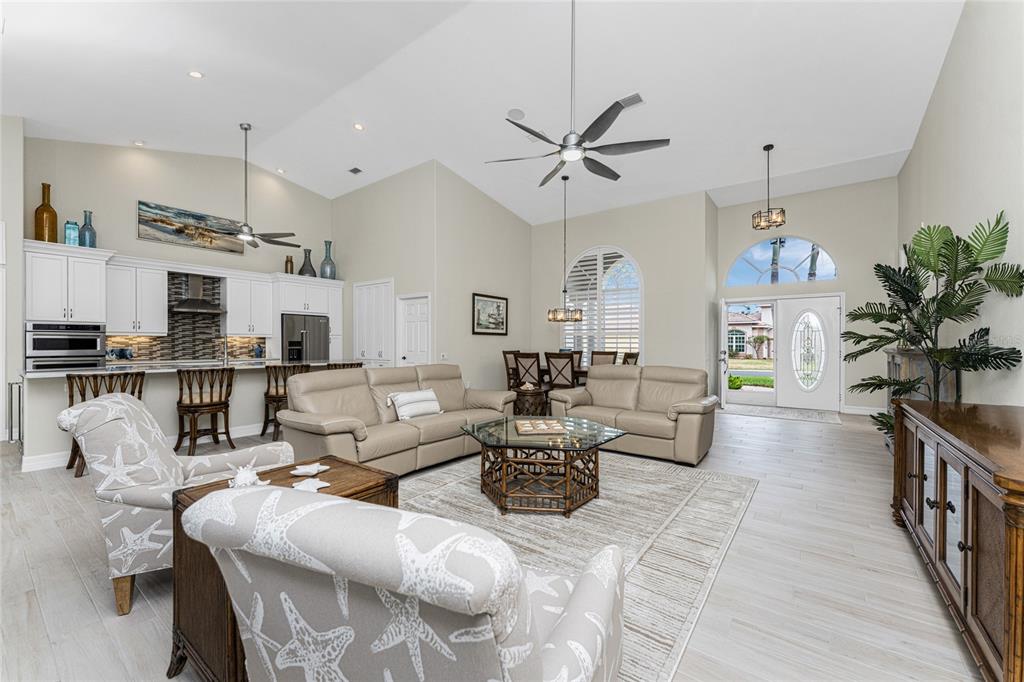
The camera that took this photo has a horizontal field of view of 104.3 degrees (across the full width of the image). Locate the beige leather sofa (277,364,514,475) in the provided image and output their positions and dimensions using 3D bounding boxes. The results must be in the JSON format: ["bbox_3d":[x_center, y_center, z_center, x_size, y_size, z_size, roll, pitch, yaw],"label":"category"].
[{"bbox_3d":[-1.076,0.786,4.352,0.980,0.930,2.400,0,0,40],"label":"beige leather sofa"}]

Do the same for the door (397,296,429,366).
[{"bbox_3d":[-1.794,0.215,7.360,0.800,2.050,0.070,0,0,37],"label":"door"}]

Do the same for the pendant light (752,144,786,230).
[{"bbox_3d":[3.804,-2.281,5.892,0.420,1.220,0.420,0,0,37],"label":"pendant light"}]

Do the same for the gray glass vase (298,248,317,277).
[{"bbox_3d":[-4.106,-1.567,8.000,0.360,0.575,0.360,0,0,37],"label":"gray glass vase"}]

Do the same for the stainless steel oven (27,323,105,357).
[{"bbox_3d":[-6.335,0.003,5.682,0.580,0.460,0.750,0,0,37],"label":"stainless steel oven"}]

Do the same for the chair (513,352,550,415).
[{"bbox_3d":[0.393,0.735,6.695,0.490,1.060,0.620,0,0,37],"label":"chair"}]

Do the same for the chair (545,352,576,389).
[{"bbox_3d":[0.878,0.719,6.223,0.500,1.070,0.600,0,0,37],"label":"chair"}]

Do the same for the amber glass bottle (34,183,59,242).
[{"bbox_3d":[-6.353,-1.735,5.435,0.198,0.837,0.198,0,0,37],"label":"amber glass bottle"}]

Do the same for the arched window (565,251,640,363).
[{"bbox_3d":[1.876,-0.664,8.464,1.850,2.720,0.120,0,0,37],"label":"arched window"}]

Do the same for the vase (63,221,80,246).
[{"bbox_3d":[-6.262,-1.500,5.670,0.145,0.370,0.145,0,0,37],"label":"vase"}]

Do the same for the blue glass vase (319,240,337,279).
[{"bbox_3d":[-3.970,-1.732,8.599,0.295,0.866,0.295,0,0,37],"label":"blue glass vase"}]

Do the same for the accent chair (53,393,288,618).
[{"bbox_3d":[-1.750,0.785,2.265,0.940,0.960,0.770,0,0,-30],"label":"accent chair"}]

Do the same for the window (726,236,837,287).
[{"bbox_3d":[5.186,-1.555,7.738,1.770,0.900,0.120,0,0,37],"label":"window"}]

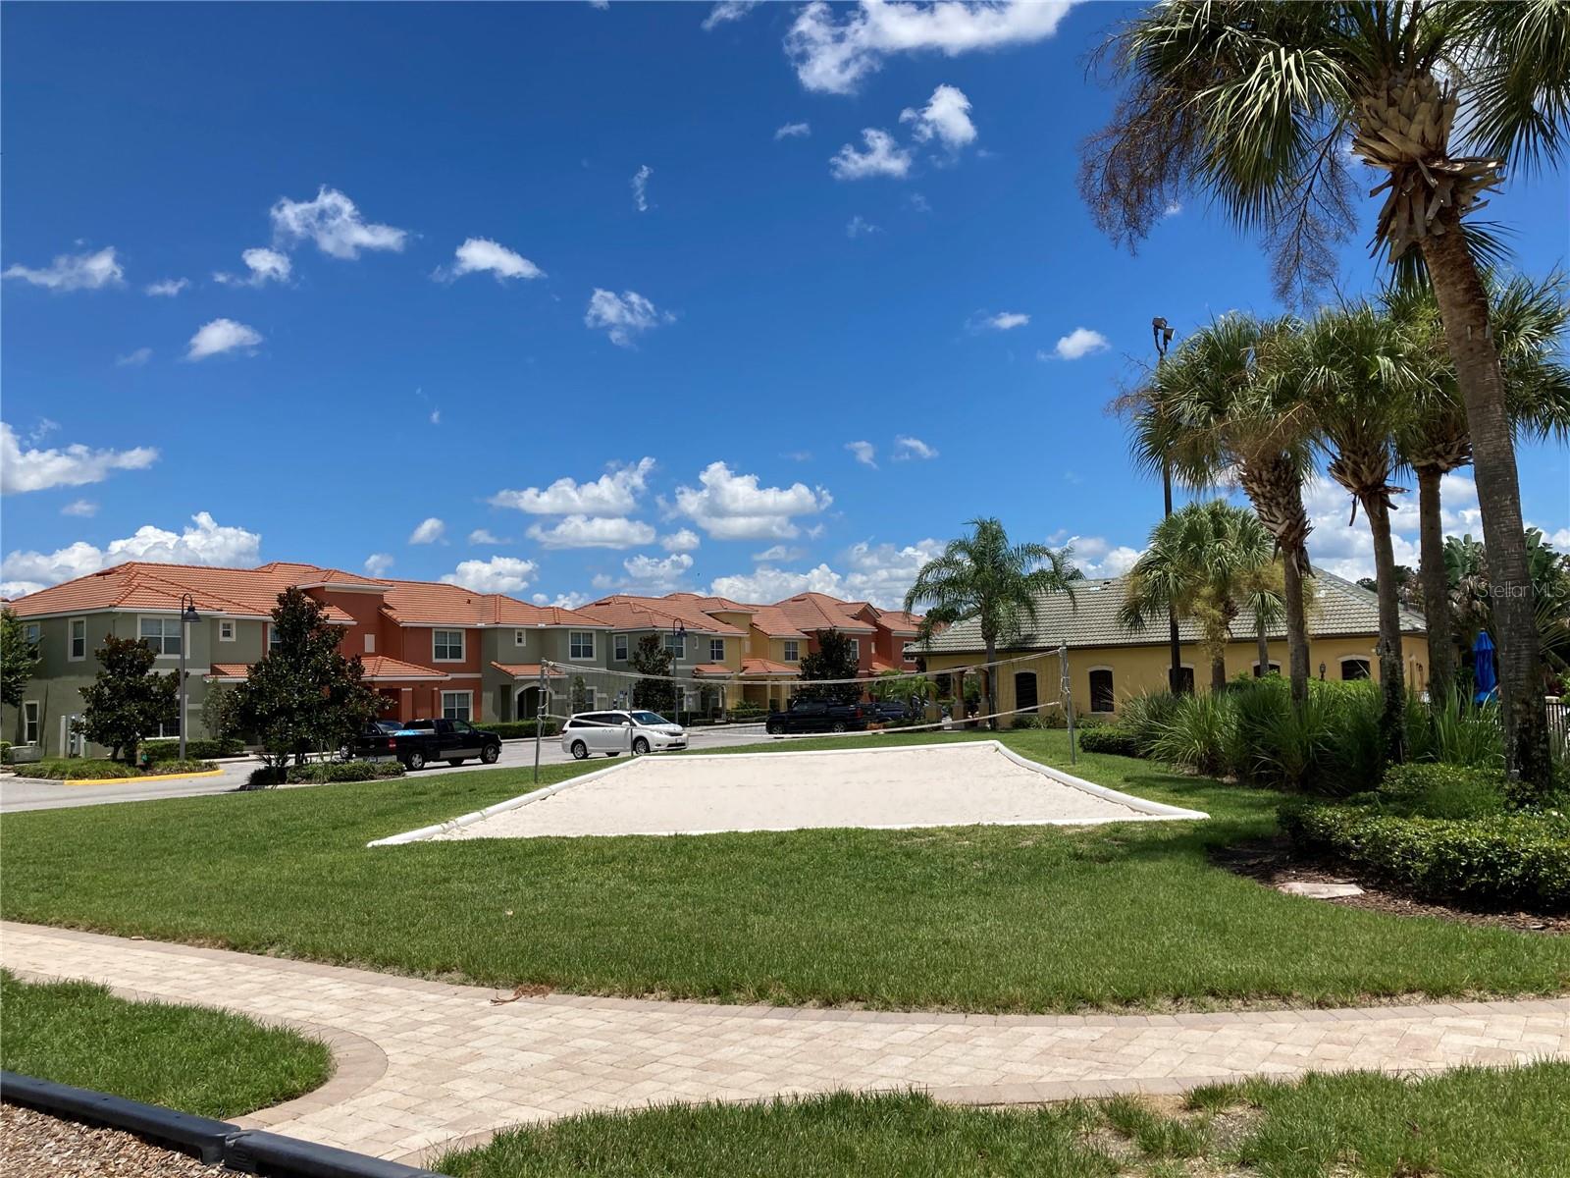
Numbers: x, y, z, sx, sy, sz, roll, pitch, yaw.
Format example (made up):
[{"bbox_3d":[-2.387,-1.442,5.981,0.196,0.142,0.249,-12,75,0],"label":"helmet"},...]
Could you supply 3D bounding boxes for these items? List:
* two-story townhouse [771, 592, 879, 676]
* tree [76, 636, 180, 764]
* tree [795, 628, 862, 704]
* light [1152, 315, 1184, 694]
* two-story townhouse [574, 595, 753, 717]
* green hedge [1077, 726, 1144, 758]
[{"bbox_3d":[1.179,4.628,89.342,9.500,8.600,7.200,-4,-5,33],"label":"two-story townhouse"},{"bbox_3d":[-23.149,3.985,44.676,3.600,4.600,3.700,-2,-4,0],"label":"tree"},{"bbox_3d":[2.743,5.479,80.000,4.200,5.910,4.200,-2,-5,2],"label":"tree"},{"bbox_3d":[9.633,-1.522,32.487,0.600,10.900,0.600,-3,-4,15],"label":"light"},{"bbox_3d":[-9.757,4.445,81.547,12.000,8.300,10.500,-4,-5,33],"label":"two-story townhouse"},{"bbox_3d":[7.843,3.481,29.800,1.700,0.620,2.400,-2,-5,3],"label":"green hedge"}]

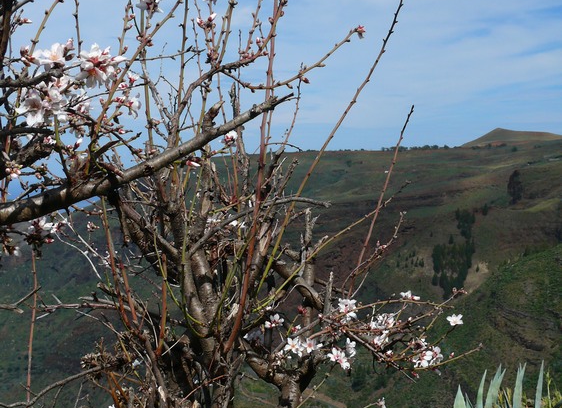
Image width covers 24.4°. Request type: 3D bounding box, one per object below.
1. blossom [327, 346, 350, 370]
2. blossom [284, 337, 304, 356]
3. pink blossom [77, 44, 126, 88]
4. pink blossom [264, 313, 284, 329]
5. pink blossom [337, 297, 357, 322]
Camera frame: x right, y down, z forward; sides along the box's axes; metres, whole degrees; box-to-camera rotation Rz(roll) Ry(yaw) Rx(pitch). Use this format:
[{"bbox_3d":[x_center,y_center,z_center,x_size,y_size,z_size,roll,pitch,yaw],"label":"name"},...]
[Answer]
[{"bbox_3d":[0.115,0.307,2.600,0.047,0.047,0.036,0,1,0],"label":"blossom"},{"bbox_3d":[0.028,0.291,2.650,0.040,0.036,0.030,0,1,6],"label":"blossom"},{"bbox_3d":[-0.242,-0.186,1.750,0.066,0.058,0.050,0,1,3],"label":"pink blossom"},{"bbox_3d":[-0.013,0.240,2.650,0.040,0.032,0.034,0,1,0],"label":"pink blossom"},{"bbox_3d":[0.134,0.215,2.650,0.040,0.048,0.038,0,1,6],"label":"pink blossom"}]

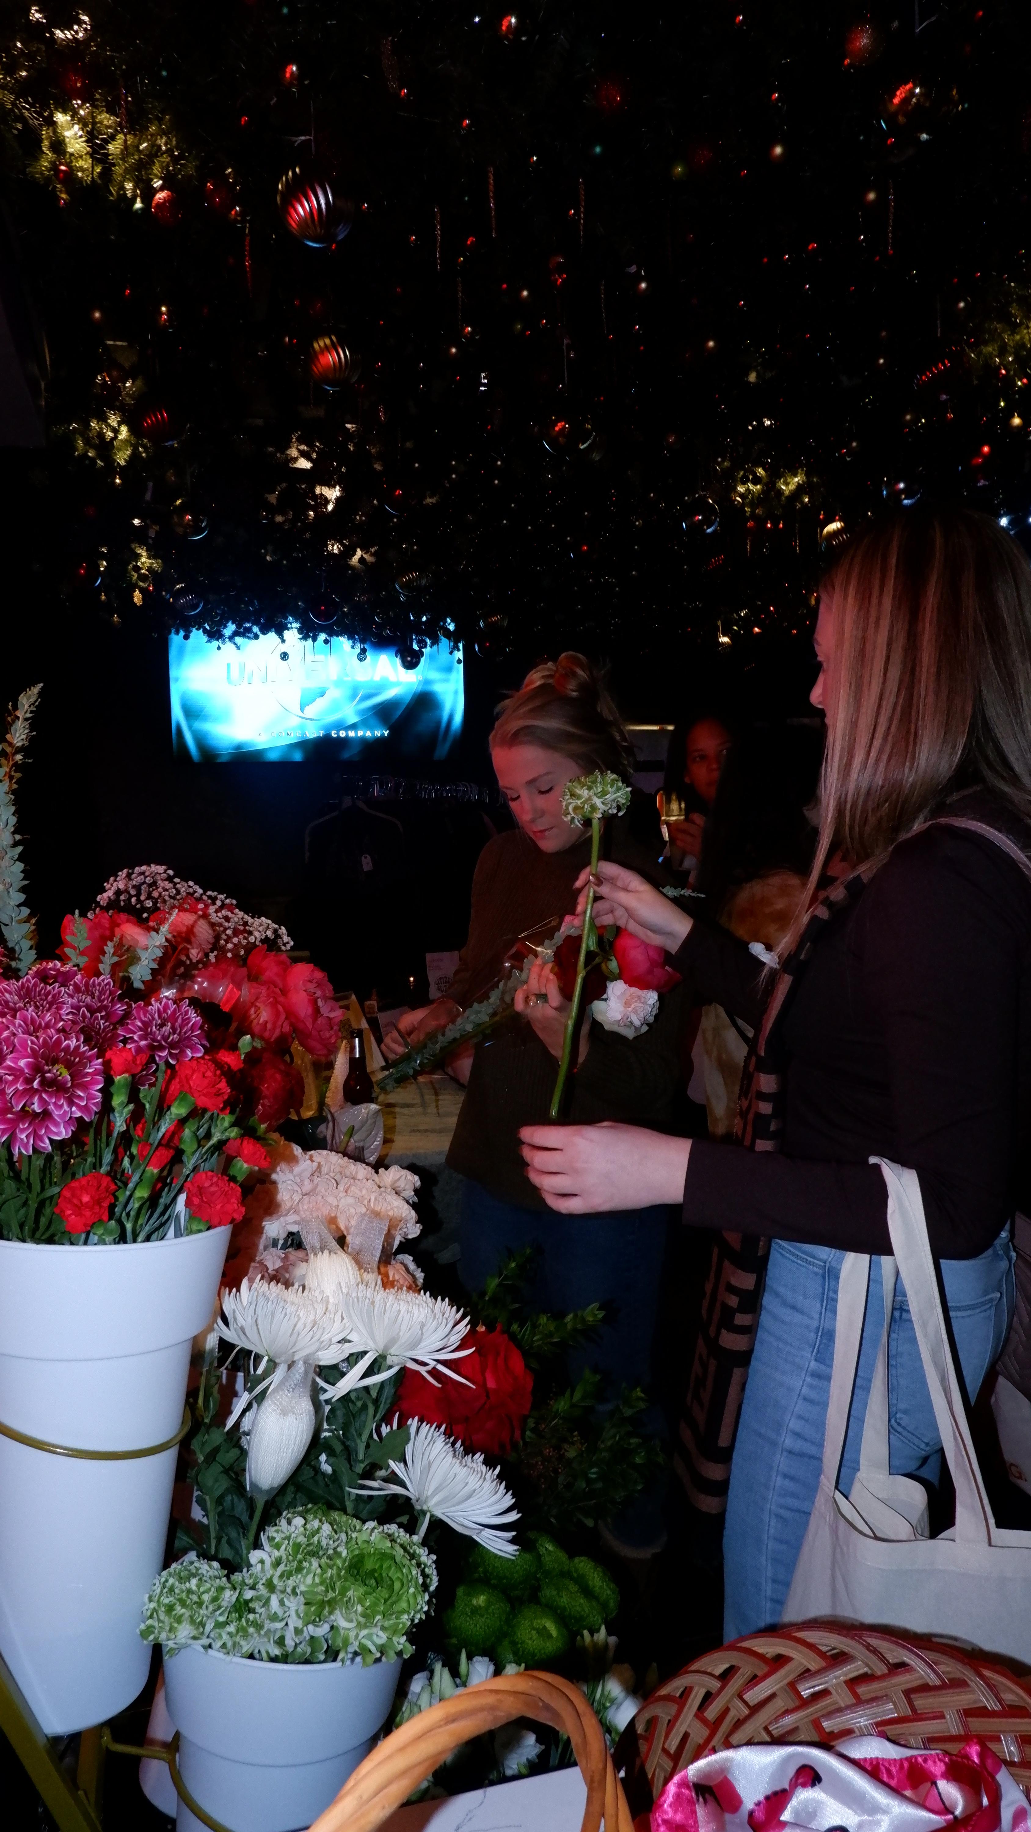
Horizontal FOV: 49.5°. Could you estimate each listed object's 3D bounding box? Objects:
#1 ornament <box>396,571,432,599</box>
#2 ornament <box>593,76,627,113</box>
[{"bbox_3d":[-0.255,-0.841,2.800,0.090,0.090,0.090,-1,7,0],"label":"ornament"},{"bbox_3d":[0.159,-1.376,1.870,0.060,0.063,0.060,-1,7,0],"label":"ornament"}]

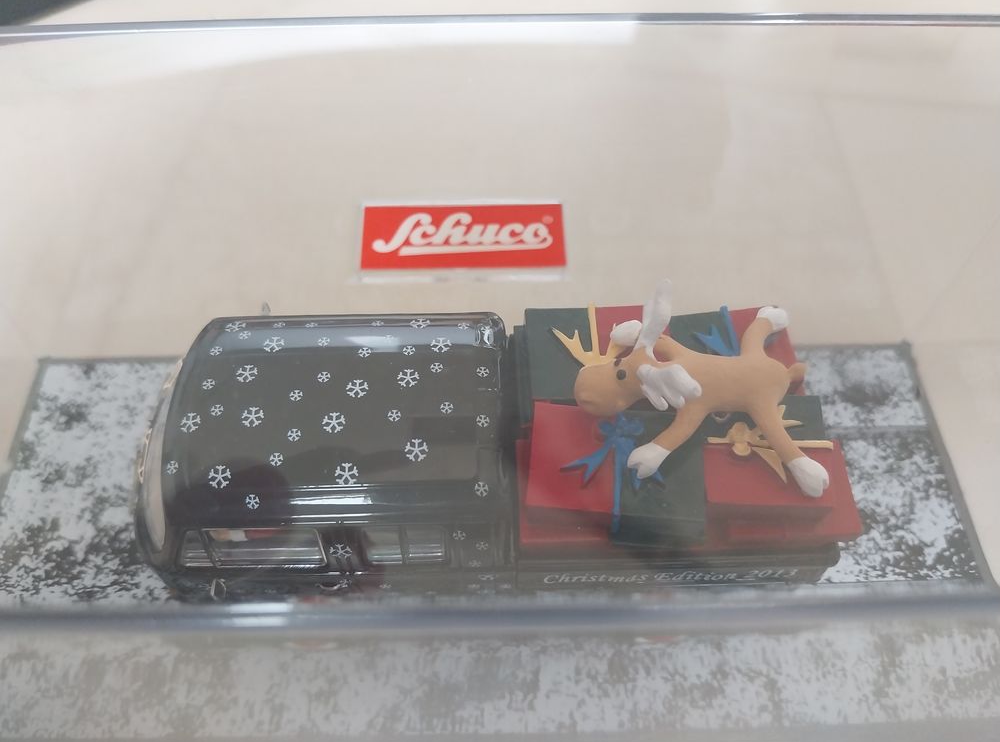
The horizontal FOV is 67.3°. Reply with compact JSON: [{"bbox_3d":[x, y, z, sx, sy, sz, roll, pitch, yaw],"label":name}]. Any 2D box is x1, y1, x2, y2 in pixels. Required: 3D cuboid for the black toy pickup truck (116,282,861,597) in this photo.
[{"bbox_3d":[-0.004,0.012,0.117,0.103,0.051,0.047,-1,58,-1],"label":"black toy pickup truck"}]

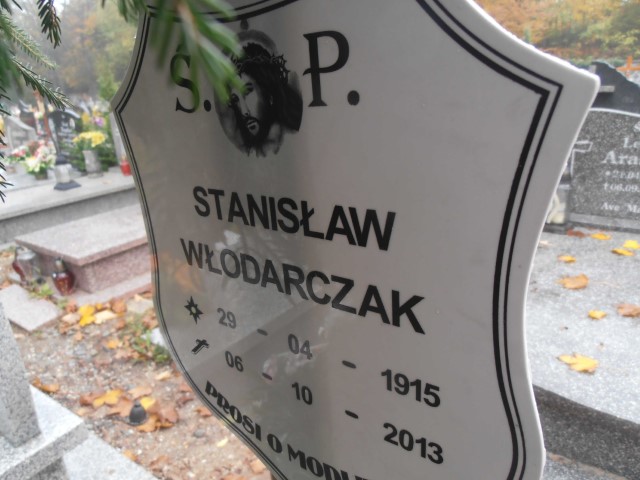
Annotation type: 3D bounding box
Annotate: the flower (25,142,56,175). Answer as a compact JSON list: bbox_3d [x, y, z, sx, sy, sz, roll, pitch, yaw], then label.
[{"bbox_3d":[-3.150,-0.901,5.000,0.320,0.360,0.290,-14,20,-30],"label":"flower"}]

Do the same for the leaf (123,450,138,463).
[{"bbox_3d":[-0.571,0.652,1.337,0.053,0.015,0.041,-2,19,0],"label":"leaf"}]

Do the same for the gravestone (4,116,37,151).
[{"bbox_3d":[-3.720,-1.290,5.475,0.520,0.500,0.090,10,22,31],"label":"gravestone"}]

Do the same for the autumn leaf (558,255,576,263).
[{"bbox_3d":[1.168,0.087,2.104,0.082,0.020,0.066,13,23,29],"label":"autumn leaf"}]

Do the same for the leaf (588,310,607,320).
[{"bbox_3d":[0.998,0.272,1.597,0.054,0.020,0.048,15,24,33],"label":"leaf"}]

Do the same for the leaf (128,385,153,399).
[{"bbox_3d":[-0.664,0.560,1.641,0.089,0.018,0.067,-2,19,0],"label":"leaf"}]

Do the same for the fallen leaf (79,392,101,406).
[{"bbox_3d":[-0.830,0.577,1.605,0.087,0.020,0.070,-2,19,0],"label":"fallen leaf"}]

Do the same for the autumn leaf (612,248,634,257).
[{"bbox_3d":[1.118,0.046,1.634,0.078,0.015,0.045,12,23,42],"label":"autumn leaf"}]

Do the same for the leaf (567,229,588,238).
[{"bbox_3d":[1.403,-0.036,2.429,0.092,0.035,0.110,13,23,29],"label":"leaf"}]

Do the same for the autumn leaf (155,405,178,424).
[{"bbox_3d":[-0.525,0.597,1.518,0.082,0.020,0.085,-2,19,0],"label":"autumn leaf"}]

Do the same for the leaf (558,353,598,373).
[{"bbox_3d":[0.669,0.317,1.148,0.103,0.020,0.072,-2,19,0],"label":"leaf"}]

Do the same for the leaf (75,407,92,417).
[{"bbox_3d":[-1.015,0.736,1.906,0.068,0.020,0.054,-12,24,-31],"label":"leaf"}]

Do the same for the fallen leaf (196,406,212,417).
[{"bbox_3d":[-0.391,0.589,1.533,0.072,0.018,0.051,-2,19,0],"label":"fallen leaf"}]

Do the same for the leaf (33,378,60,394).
[{"bbox_3d":[-1.260,0.675,2.045,0.109,0.030,0.087,-13,25,-34],"label":"leaf"}]

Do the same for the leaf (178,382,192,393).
[{"bbox_3d":[-0.508,0.557,1.675,0.057,0.018,0.045,-10,18,-20],"label":"leaf"}]

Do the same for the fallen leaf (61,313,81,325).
[{"bbox_3d":[-1.298,0.408,2.308,0.097,0.028,0.081,-14,20,-30],"label":"fallen leaf"}]

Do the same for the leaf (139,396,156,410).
[{"bbox_3d":[-0.620,0.588,1.595,0.069,0.020,0.059,-12,19,-24],"label":"leaf"}]

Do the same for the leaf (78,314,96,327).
[{"bbox_3d":[-1.191,0.412,2.273,0.087,0.028,0.090,-13,20,-29],"label":"leaf"}]

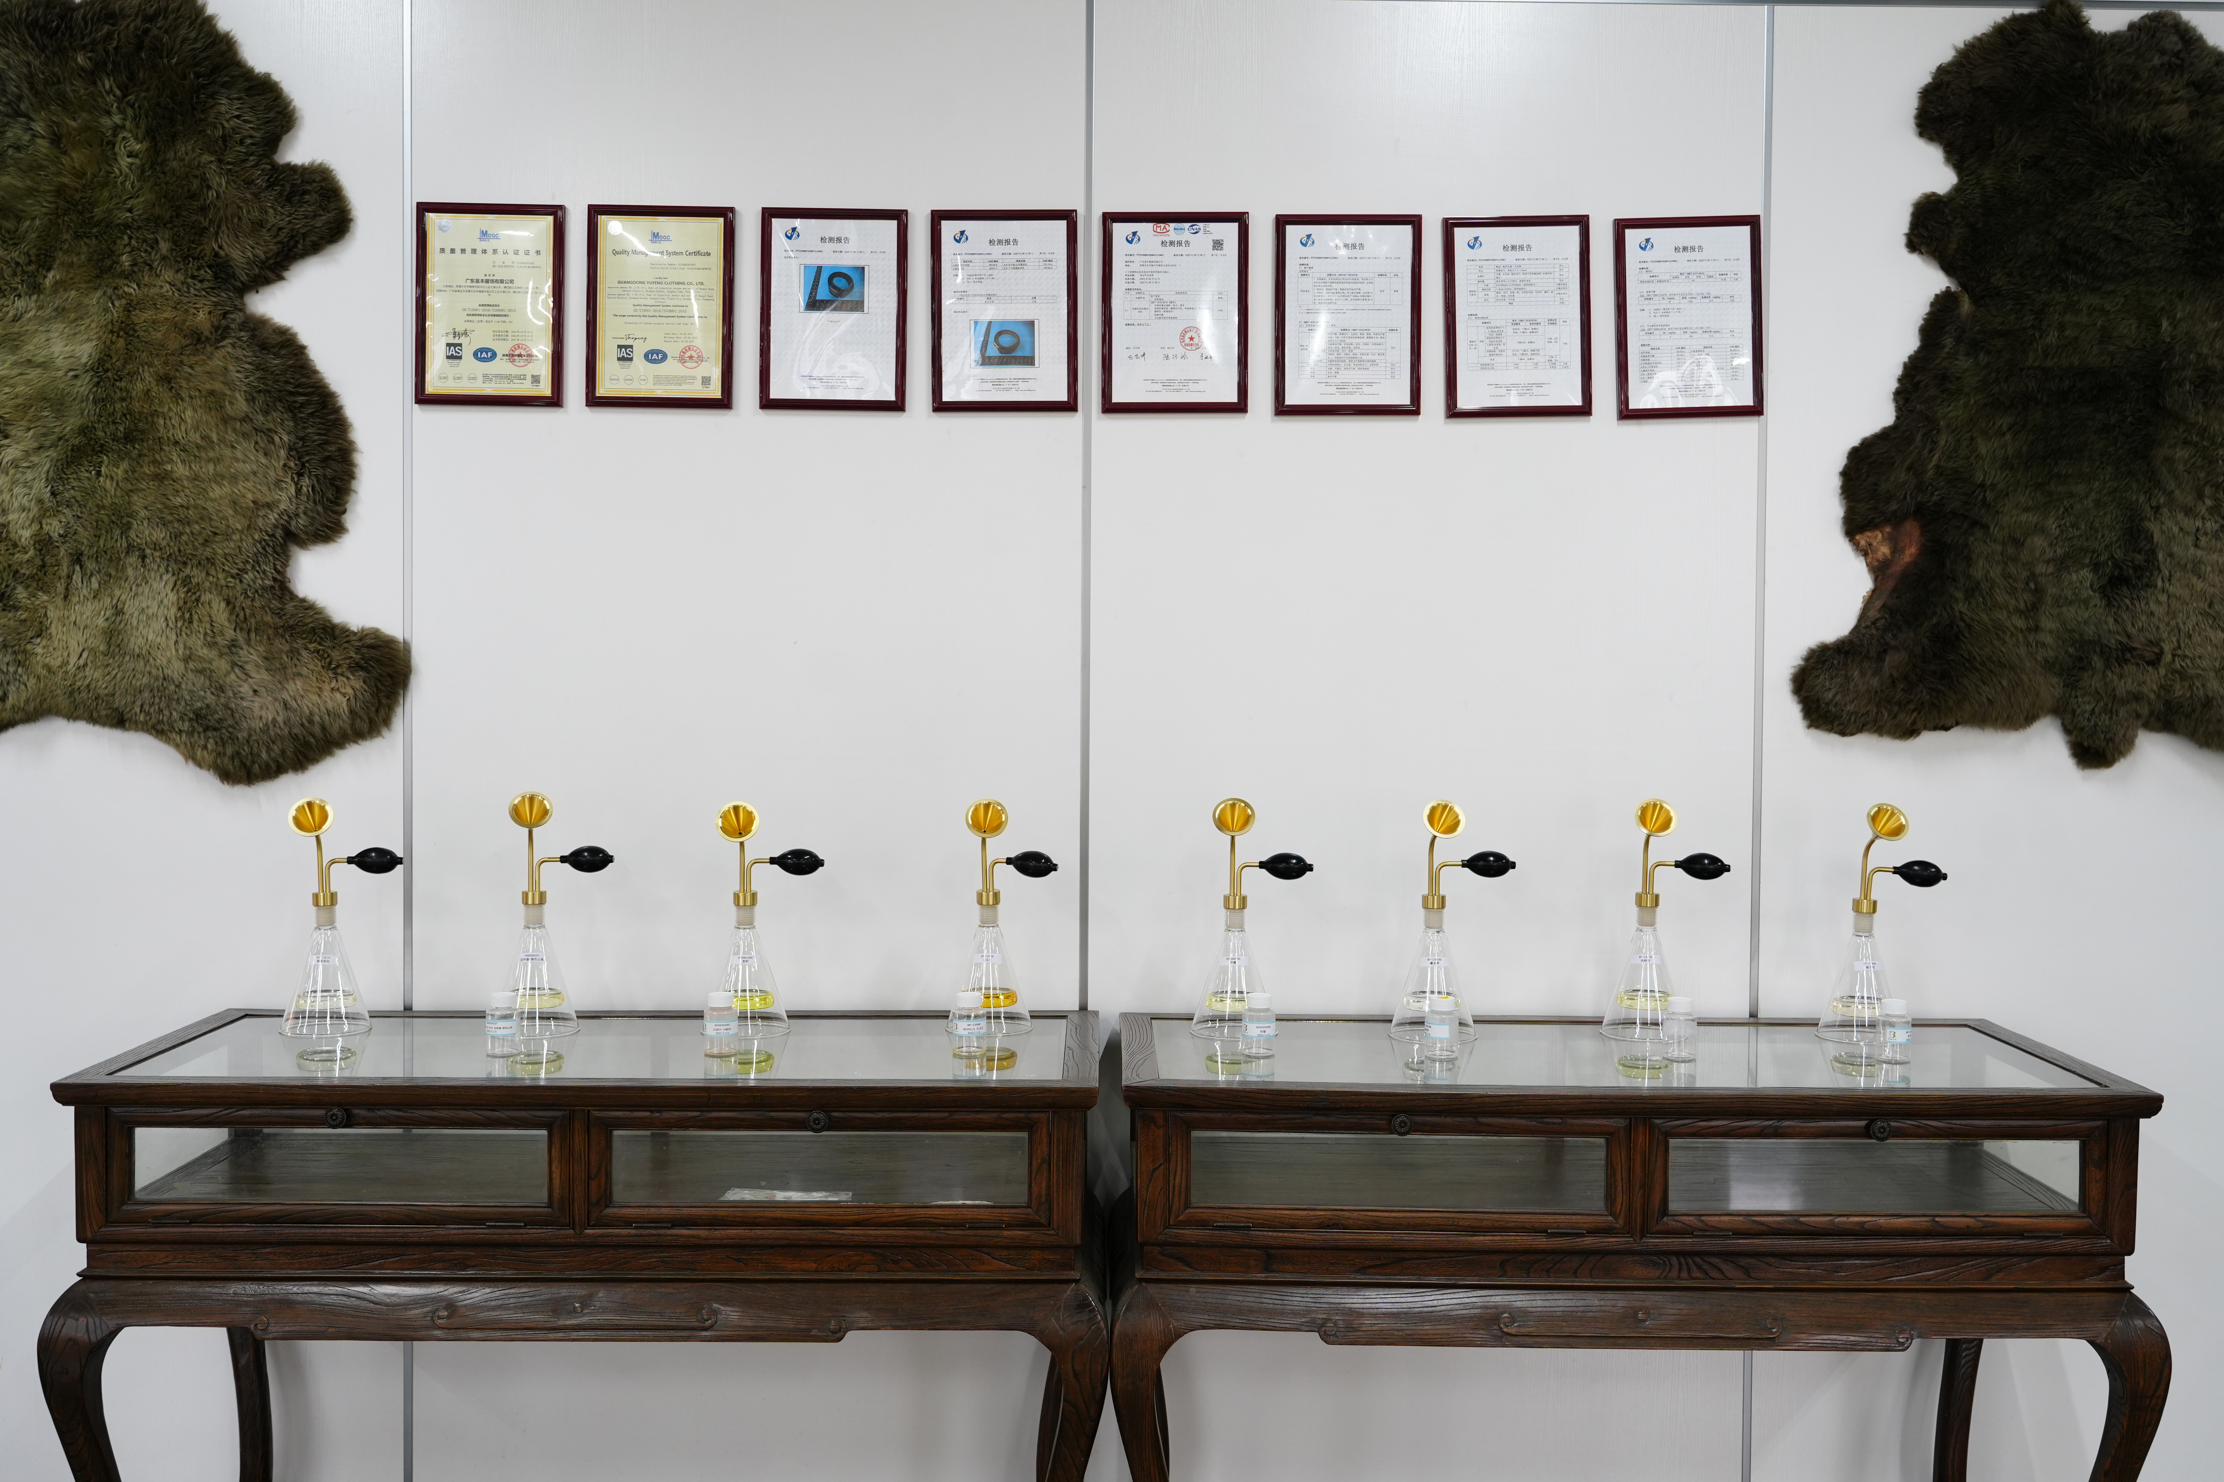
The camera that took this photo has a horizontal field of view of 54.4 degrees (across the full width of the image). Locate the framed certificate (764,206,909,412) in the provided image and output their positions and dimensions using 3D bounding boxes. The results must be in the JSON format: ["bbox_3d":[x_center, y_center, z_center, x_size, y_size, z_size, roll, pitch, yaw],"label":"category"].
[{"bbox_3d":[-0.454,-0.705,3.538,0.240,0.327,0.020,1,2,-1],"label":"framed certificate"}]

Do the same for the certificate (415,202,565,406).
[{"bbox_3d":[-0.992,-0.696,3.462,0.234,0.322,0.018,1,2,0],"label":"certificate"}]

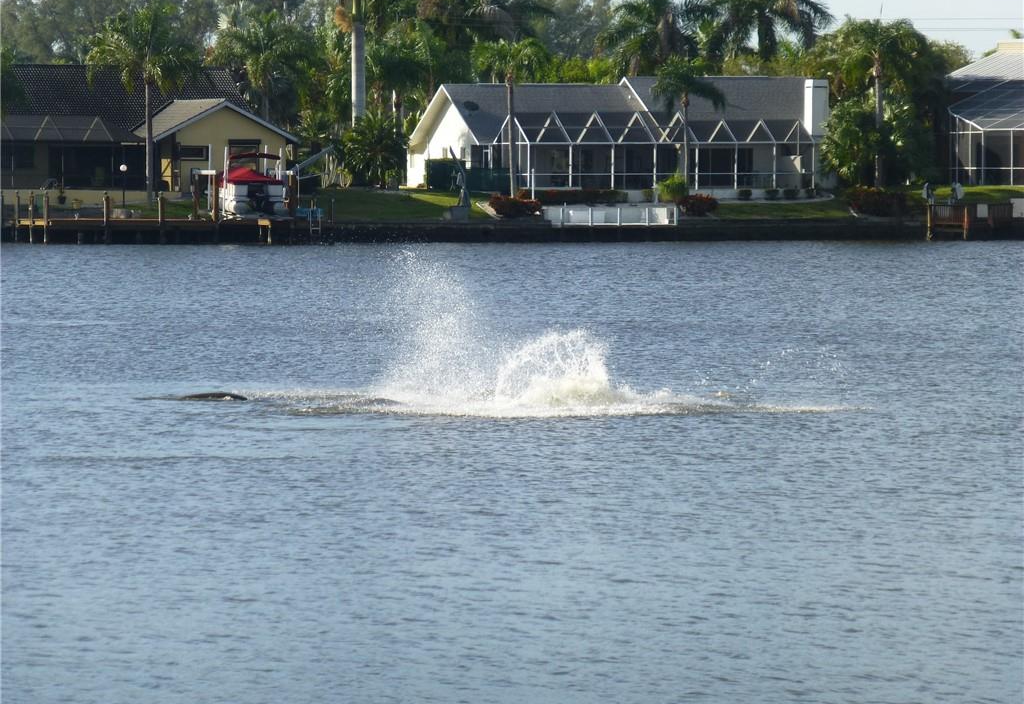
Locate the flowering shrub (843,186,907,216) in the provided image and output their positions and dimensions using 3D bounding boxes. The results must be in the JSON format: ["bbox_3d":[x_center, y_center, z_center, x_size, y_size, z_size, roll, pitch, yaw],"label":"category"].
[{"bbox_3d":[17.628,-7.319,269.000,3.100,1.450,2.000,0,2,-16],"label":"flowering shrub"}]

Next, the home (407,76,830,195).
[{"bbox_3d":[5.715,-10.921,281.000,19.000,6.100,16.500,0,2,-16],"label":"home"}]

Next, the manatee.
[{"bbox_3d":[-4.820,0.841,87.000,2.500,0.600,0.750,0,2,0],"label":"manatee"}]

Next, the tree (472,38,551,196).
[{"bbox_3d":[-0.024,-11.246,267.000,3.800,7.800,3.700,0,2,0],"label":"tree"}]

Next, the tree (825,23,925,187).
[{"bbox_3d":[18.596,-12.764,283.000,5.014,8.595,5.014,0,2,0],"label":"tree"}]

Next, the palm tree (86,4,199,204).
[{"bbox_3d":[-17.768,-11.901,266.000,5.386,9.617,5.386,0,2,0],"label":"palm tree"}]

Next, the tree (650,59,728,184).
[{"bbox_3d":[8.583,-10.941,269.000,3.700,6.900,3.600,0,2,0],"label":"tree"}]

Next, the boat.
[{"bbox_3d":[-12.291,-7.896,260.000,2.550,2.850,6.400,-1,2,-14],"label":"boat"}]

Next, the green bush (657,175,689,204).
[{"bbox_3d":[7.863,-7.961,271.000,1.568,1.470,1.568,0,2,0],"label":"green bush"}]

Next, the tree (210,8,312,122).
[{"bbox_3d":[-13.080,-13.132,290.000,5.300,9.600,5.200,0,2,-16],"label":"tree"}]

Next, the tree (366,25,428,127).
[{"bbox_3d":[-6.085,-13.154,294.000,3.295,8.504,3.295,0,2,0],"label":"tree"}]

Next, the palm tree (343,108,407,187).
[{"bbox_3d":[-7.059,-10.499,284.000,3.286,4.005,3.286,0,2,0],"label":"palm tree"}]

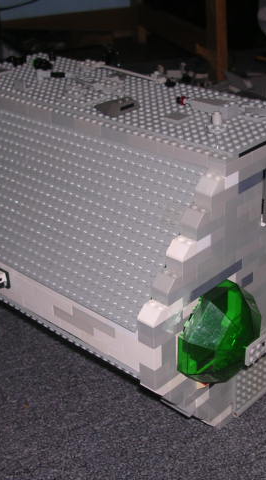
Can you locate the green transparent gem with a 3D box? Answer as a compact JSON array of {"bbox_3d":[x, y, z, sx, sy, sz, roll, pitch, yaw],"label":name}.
[{"bbox_3d":[0.074,0.076,0.541,0.035,0.080,0.081,23,37,39],"label":"green transparent gem"}]

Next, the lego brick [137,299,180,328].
[{"bbox_3d":[0.019,0.049,0.506,0.016,0.011,0.030,23,37,39],"label":"lego brick"}]

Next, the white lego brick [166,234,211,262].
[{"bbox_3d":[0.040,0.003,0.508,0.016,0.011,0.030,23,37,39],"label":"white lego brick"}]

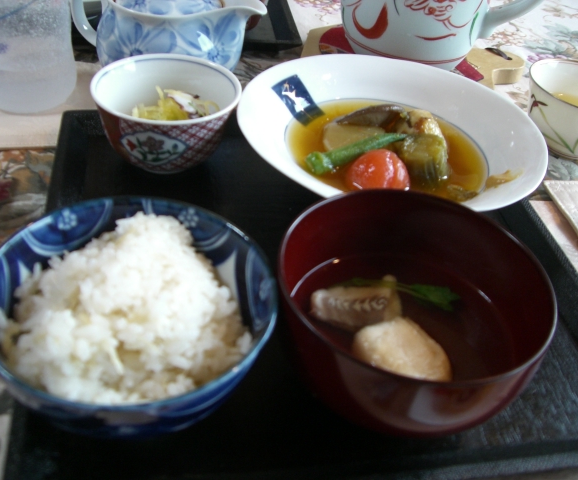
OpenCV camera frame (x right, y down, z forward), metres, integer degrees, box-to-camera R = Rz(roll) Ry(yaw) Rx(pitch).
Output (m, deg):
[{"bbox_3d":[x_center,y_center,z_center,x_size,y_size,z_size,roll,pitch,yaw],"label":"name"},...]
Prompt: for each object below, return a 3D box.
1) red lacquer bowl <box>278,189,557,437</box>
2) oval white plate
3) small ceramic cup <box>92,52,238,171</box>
[{"bbox_3d":[0.053,0.042,0.330,0.120,0.072,0.120,4,40,-4],"label":"red lacquer bowl"},{"bbox_3d":[0.065,-0.058,0.472,0.199,0.047,0.199,-2,40,-11],"label":"oval white plate"},{"bbox_3d":[-0.079,-0.077,0.465,0.093,0.054,0.093,-2,40,-11],"label":"small ceramic cup"}]

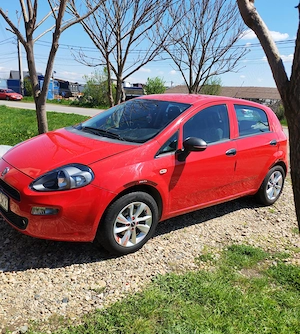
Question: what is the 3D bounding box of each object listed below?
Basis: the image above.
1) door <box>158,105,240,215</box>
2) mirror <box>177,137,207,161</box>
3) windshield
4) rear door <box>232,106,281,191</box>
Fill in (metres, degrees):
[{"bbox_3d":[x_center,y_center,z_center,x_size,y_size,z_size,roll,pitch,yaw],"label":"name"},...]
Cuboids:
[{"bbox_3d":[0.558,-0.113,3.319,1.120,1.170,0.230,-7,18,-40],"label":"door"},{"bbox_3d":[0.396,-0.159,2.950,0.210,0.235,0.210,-7,18,-40],"label":"mirror"},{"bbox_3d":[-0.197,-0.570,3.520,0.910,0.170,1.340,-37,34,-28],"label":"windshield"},{"bbox_3d":[1.316,-0.226,3.953,1.000,1.130,0.230,-7,18,-40],"label":"rear door"}]

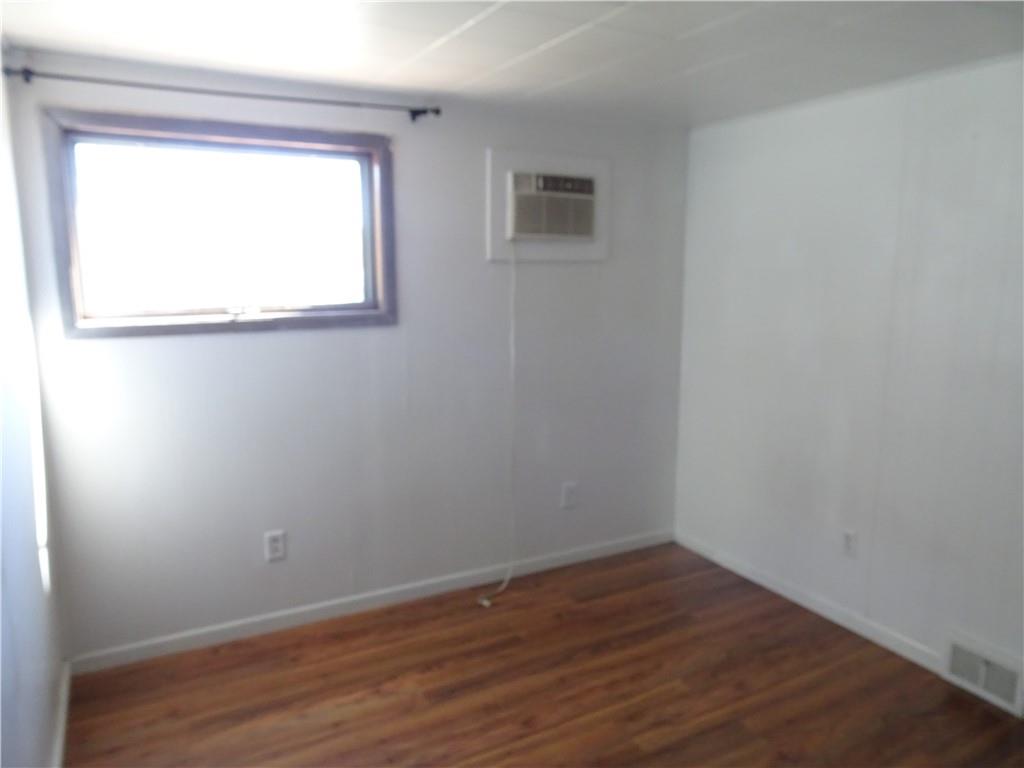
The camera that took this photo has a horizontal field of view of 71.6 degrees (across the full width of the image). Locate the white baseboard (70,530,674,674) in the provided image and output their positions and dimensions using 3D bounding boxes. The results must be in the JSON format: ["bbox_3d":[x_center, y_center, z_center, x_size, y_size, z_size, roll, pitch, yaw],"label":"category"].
[{"bbox_3d":[-0.356,0.909,3.176,2.767,0.082,0.016,-5,10,-27],"label":"white baseboard"}]

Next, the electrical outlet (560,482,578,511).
[{"bbox_3d":[0.279,0.544,3.446,0.073,0.118,0.012,-5,10,-27],"label":"electrical outlet"}]

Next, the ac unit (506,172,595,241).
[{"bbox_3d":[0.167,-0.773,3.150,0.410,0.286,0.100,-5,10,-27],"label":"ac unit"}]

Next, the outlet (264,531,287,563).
[{"bbox_3d":[-0.938,0.644,2.815,0.073,0.118,0.012,-5,10,-27],"label":"outlet"}]

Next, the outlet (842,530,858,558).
[{"bbox_3d":[1.355,0.645,2.843,0.012,0.118,0.073,-5,10,-27],"label":"outlet"}]

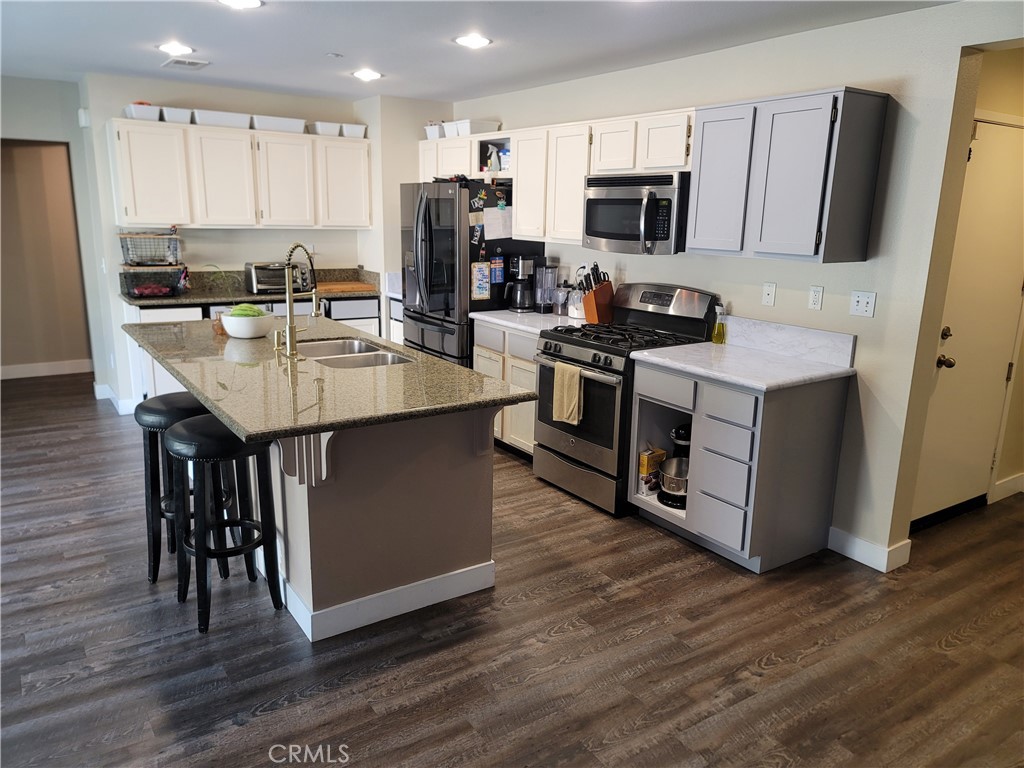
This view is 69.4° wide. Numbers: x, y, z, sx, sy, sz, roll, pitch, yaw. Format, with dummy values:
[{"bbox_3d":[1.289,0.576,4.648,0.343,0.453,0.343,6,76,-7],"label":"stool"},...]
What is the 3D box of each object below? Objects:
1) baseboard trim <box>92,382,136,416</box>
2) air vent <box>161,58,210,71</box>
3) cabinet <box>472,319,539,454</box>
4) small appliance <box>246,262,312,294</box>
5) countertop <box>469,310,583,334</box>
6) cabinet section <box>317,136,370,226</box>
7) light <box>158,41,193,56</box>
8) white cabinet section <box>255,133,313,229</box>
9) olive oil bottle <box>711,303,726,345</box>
[{"bbox_3d":[-3.106,0.119,5.762,0.210,0.120,0.574,-7,16,-34],"label":"baseboard trim"},{"bbox_3d":[-2.108,-2.059,4.788,0.220,0.015,0.340,-7,16,-34],"label":"air vent"},{"bbox_3d":[0.206,0.029,4.917,0.623,0.862,0.752,-7,16,-34],"label":"cabinet"},{"bbox_3d":[-1.913,-0.881,6.065,0.450,0.248,0.290,-7,16,-34],"label":"small appliance"},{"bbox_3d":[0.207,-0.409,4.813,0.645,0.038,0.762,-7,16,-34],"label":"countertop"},{"bbox_3d":[-1.455,-1.663,6.167,0.475,0.717,0.347,-7,16,-34],"label":"cabinet section"},{"bbox_3d":[-1.922,-1.914,4.246,0.200,0.030,0.200,-7,16,-34],"label":"light"},{"bbox_3d":[-1.846,-1.612,5.904,0.473,0.717,0.347,-7,16,-34],"label":"white cabinet section"},{"bbox_3d":[1.129,-0.327,4.071,0.074,0.225,0.074,-7,16,-34],"label":"olive oil bottle"}]

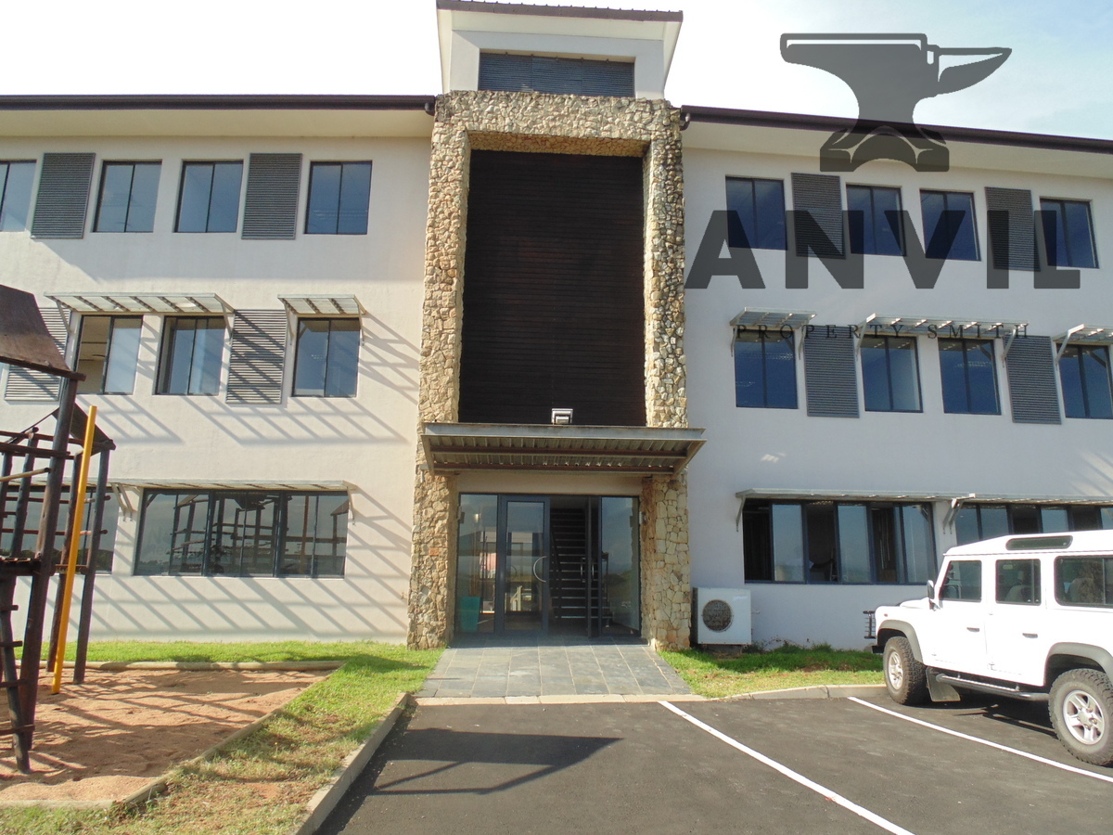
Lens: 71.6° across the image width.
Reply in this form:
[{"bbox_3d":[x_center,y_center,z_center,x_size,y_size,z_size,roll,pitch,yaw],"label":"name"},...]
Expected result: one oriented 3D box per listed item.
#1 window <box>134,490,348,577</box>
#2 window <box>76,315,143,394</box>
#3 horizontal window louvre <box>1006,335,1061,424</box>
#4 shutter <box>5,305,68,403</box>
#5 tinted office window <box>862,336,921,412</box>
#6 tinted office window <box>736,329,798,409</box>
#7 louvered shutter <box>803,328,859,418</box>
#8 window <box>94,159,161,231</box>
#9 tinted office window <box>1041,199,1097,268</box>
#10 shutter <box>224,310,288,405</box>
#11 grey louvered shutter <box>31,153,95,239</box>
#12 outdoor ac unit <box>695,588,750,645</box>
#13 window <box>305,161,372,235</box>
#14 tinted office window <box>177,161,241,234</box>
[{"bbox_3d":[-5.627,2.089,13.894,3.749,1.552,0.100,1,-11,1],"label":"window"},{"bbox_3d":[-8.421,-1.166,14.566,1.142,1.542,0.100,1,-11,1],"label":"window"},{"bbox_3d":[9.139,-0.724,14.809,0.987,1.739,0.080,2,-11,-6],"label":"horizontal window louvre"},{"bbox_3d":[-9.463,-1.144,14.091,0.996,1.751,0.080,0,-11,1],"label":"shutter"},{"bbox_3d":[6.410,-0.836,14.771,1.188,1.508,0.100,2,-11,-7],"label":"tinted office window"},{"bbox_3d":[3.936,-0.906,14.478,1.197,1.510,0.100,2,-11,-7],"label":"tinted office window"},{"bbox_3d":[5.158,-0.869,14.478,1.000,1.752,0.080,2,-11,-7],"label":"louvered shutter"},{"bbox_3d":[-8.405,-4.331,15.181,1.200,1.535,0.100,1,-11,1],"label":"window"},{"bbox_3d":[10.439,-3.735,15.747,1.157,1.465,0.100,2,-11,-6],"label":"tinted office window"},{"bbox_3d":[-5.578,-1.142,14.399,1.015,1.802,0.090,1,-11,1],"label":"shutter"},{"bbox_3d":[-9.623,-4.340,15.077,1.015,1.797,0.090,1,-11,1],"label":"grey louvered shutter"},{"bbox_3d":[2.883,3.461,13.482,0.950,0.935,0.360,2,-11,-6],"label":"outdoor ac unit"},{"bbox_3d":[-4.141,-4.182,14.726,1.171,1.490,0.120,0,-11,1],"label":"window"},{"bbox_3d":[-6.796,-4.316,15.156,1.233,1.535,0.100,1,-11,1],"label":"tinted office window"}]

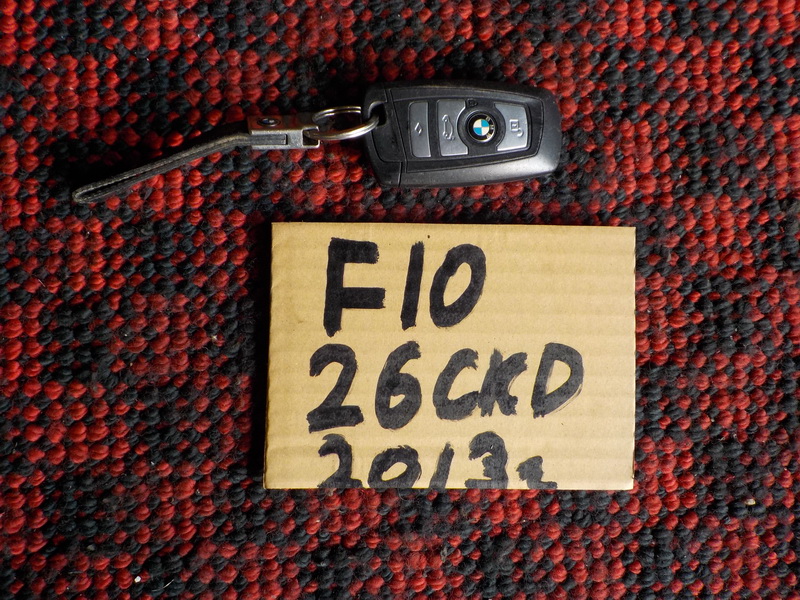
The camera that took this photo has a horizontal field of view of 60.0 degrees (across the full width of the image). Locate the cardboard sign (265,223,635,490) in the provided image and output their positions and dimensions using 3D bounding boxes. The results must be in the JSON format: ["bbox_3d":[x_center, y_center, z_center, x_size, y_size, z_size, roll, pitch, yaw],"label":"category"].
[{"bbox_3d":[0.020,0.022,0.271,0.143,0.004,0.103,1,88,-1],"label":"cardboard sign"}]

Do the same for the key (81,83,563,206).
[{"bbox_3d":[-0.032,-0.061,0.267,0.188,0.018,0.047,0,88,-1],"label":"key"}]

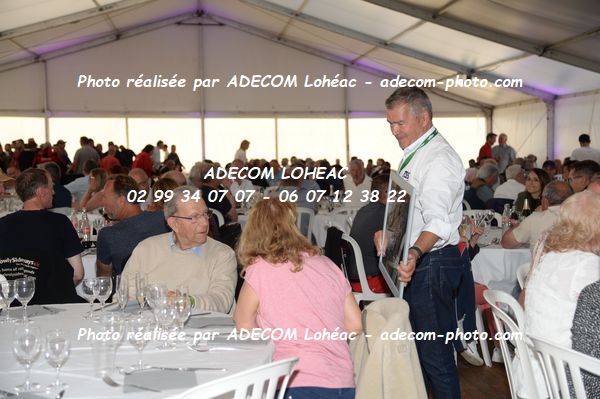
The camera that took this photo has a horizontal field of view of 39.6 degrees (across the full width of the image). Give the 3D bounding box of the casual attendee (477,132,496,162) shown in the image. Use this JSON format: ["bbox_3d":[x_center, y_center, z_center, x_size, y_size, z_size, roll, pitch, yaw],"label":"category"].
[{"bbox_3d":[3.763,-0.464,16.800,0.360,1.750,0.500,-1,3,-6],"label":"casual attendee"}]

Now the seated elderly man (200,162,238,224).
[{"bbox_3d":[-0.738,0.287,8.765,0.520,1.310,0.800,1,3,40],"label":"seated elderly man"}]

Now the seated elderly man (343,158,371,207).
[{"bbox_3d":[0.704,0.174,10.414,0.520,1.340,0.800,-1,3,6],"label":"seated elderly man"}]

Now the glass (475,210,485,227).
[{"bbox_3d":[1.552,0.176,7.200,0.078,0.175,0.078,-1,3,0],"label":"glass"}]

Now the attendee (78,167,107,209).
[{"bbox_3d":[-2.289,0.272,9.700,0.780,1.260,0.480,-2,4,-21],"label":"attendee"}]

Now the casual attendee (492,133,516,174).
[{"bbox_3d":[4.126,-0.468,16.800,0.520,1.750,0.360,1,4,21],"label":"casual attendee"}]

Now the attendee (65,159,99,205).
[{"bbox_3d":[-3.084,0.132,11.700,0.520,1.320,0.800,1,4,30],"label":"attendee"}]

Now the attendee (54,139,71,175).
[{"bbox_3d":[-4.906,-0.373,17.200,0.360,1.730,0.500,1,4,21],"label":"attendee"}]

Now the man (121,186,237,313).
[{"bbox_3d":[-0.461,0.564,3.275,0.580,1.250,0.820,-1,3,-7],"label":"man"}]

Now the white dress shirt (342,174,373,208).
[{"bbox_3d":[0.711,0.000,10.500,0.480,0.620,0.320,-1,3,6],"label":"white dress shirt"}]

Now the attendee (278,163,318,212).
[{"bbox_3d":[-0.002,0.255,9.213,0.520,1.310,0.800,-1,3,3],"label":"attendee"}]

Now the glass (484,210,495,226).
[{"bbox_3d":[1.639,0.175,7.200,0.078,0.175,0.078,-1,3,0],"label":"glass"}]

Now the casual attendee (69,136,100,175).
[{"bbox_3d":[-4.051,-0.300,15.800,0.520,1.730,0.380,-2,4,-18],"label":"casual attendee"}]

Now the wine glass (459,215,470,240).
[{"bbox_3d":[1.225,0.201,6.200,0.080,0.180,0.080,-1,3,0],"label":"wine glass"}]

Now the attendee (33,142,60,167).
[{"bbox_3d":[-4.408,-0.123,14.520,0.550,1.720,0.380,-1,3,0],"label":"attendee"}]

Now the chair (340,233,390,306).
[{"bbox_3d":[0.442,0.669,6.003,0.500,0.840,0.450,-3,4,-31],"label":"chair"}]

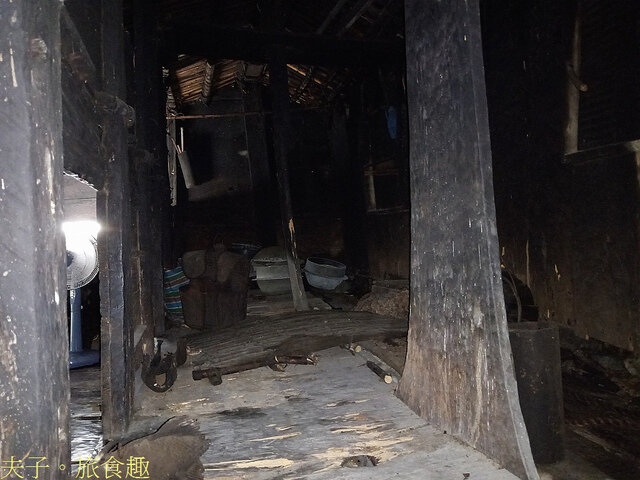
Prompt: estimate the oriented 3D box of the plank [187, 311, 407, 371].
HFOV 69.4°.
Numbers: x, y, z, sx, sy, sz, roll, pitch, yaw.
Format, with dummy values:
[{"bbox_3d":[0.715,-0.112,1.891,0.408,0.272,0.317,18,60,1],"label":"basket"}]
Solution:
[{"bbox_3d":[-0.010,0.765,3.740,1.980,0.200,0.580,-1,1,-22],"label":"plank"}]

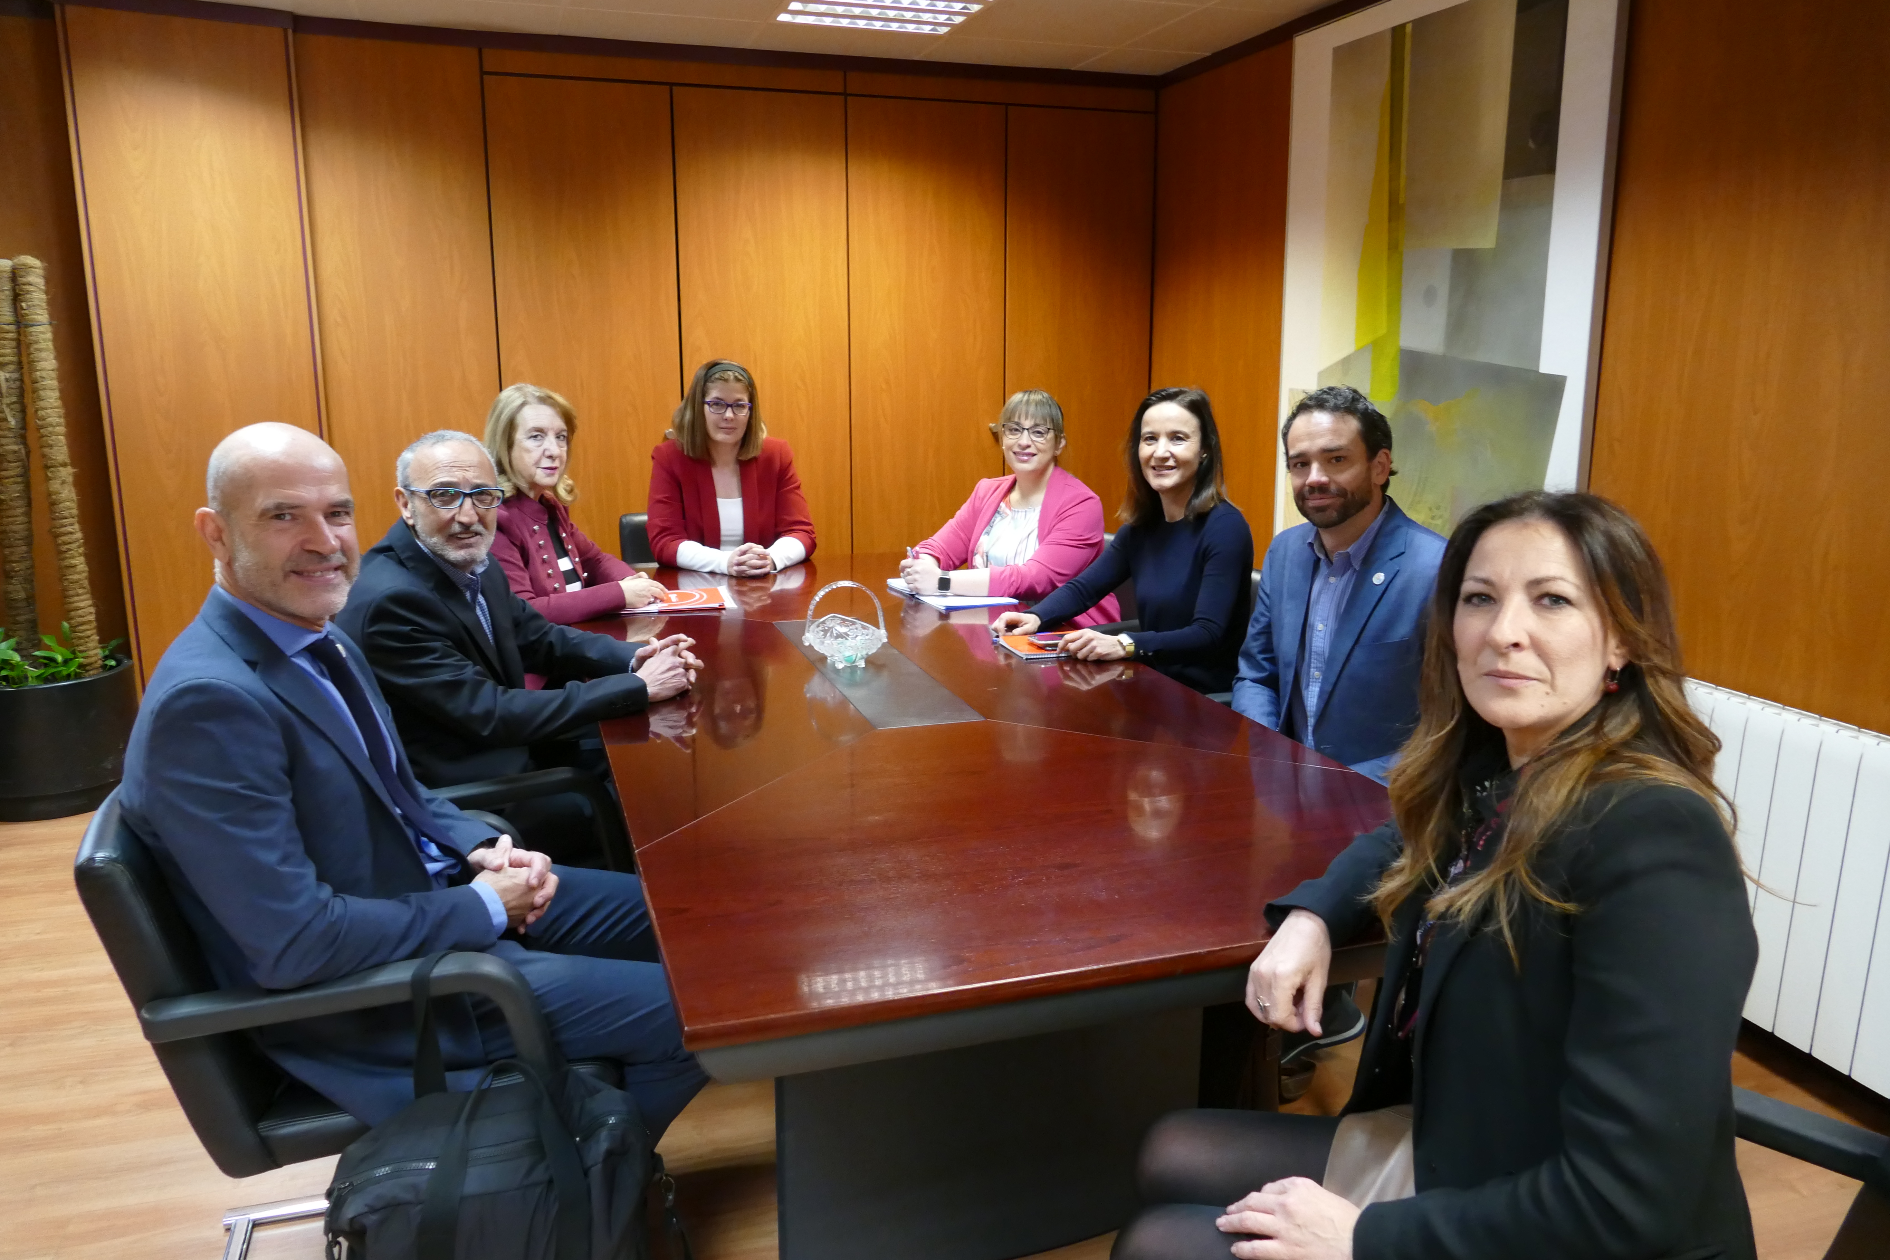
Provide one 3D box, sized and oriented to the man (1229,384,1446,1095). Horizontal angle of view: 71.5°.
[{"bbox_3d":[0.672,0.236,2.327,0.550,1.320,0.720,11,16,41],"label":"man"}]

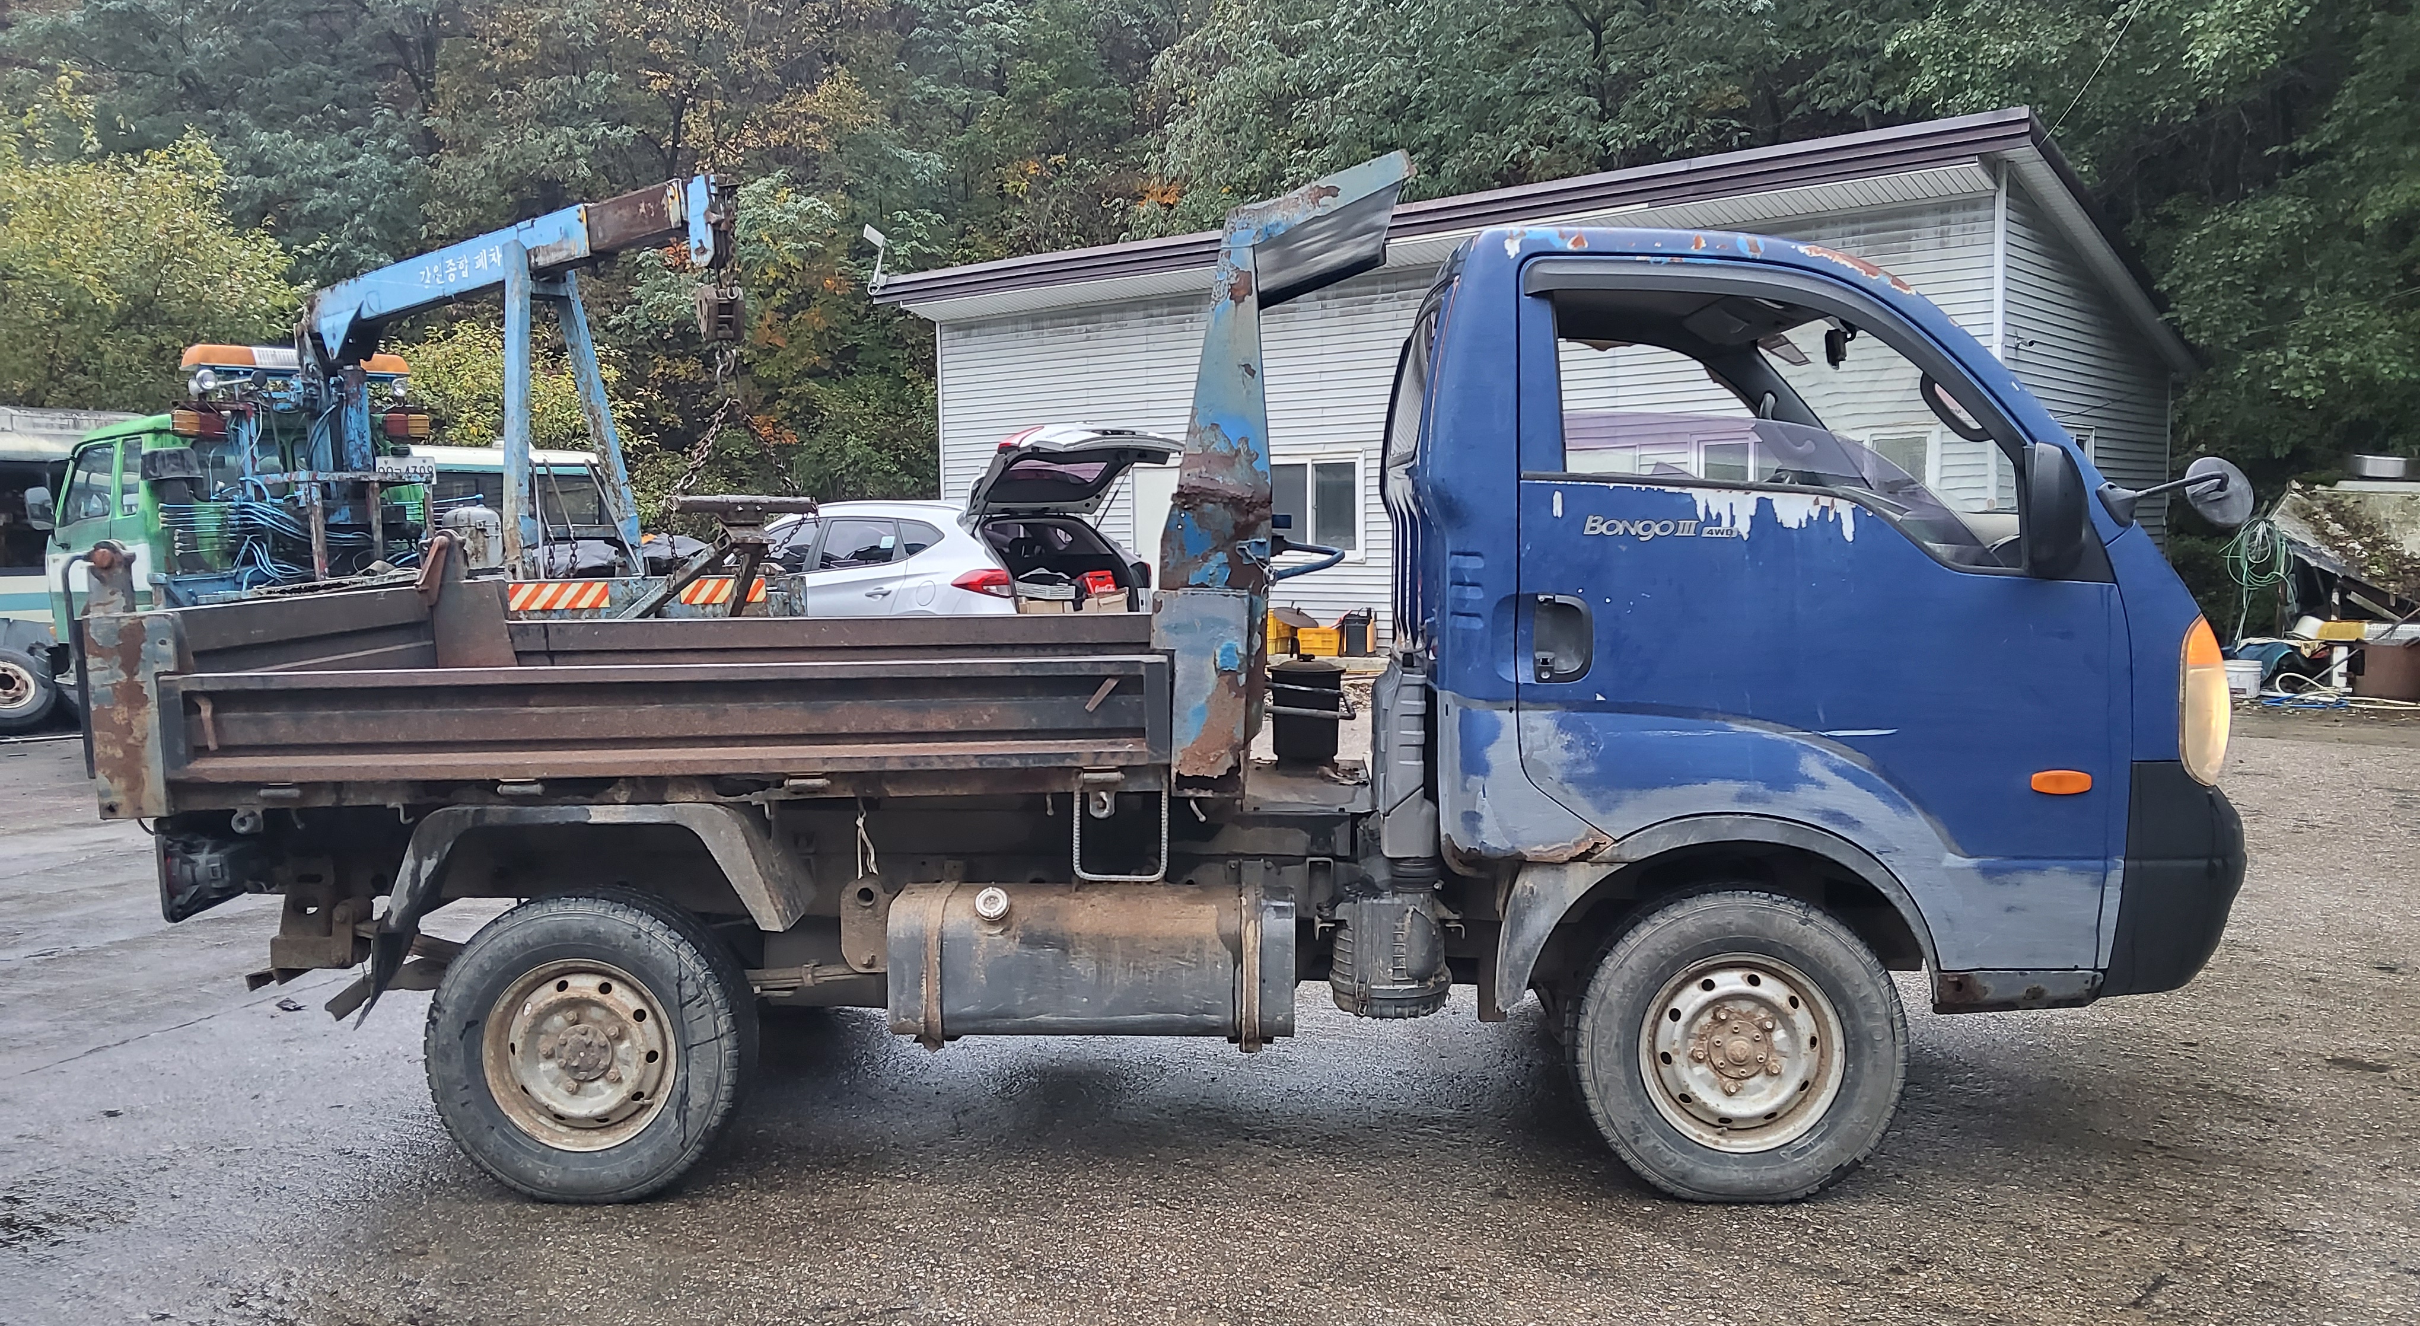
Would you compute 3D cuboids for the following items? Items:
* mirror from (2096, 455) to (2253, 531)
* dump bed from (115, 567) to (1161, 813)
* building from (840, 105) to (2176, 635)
[{"bbox_3d":[2.058,-0.363,3.880,0.310,0.165,0.170,0,4,2],"label":"mirror"},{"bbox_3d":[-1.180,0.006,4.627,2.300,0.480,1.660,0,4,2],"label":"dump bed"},{"bbox_3d":[3.250,-2.501,21.421,14.000,4.600,6.600,3,6,40],"label":"building"}]

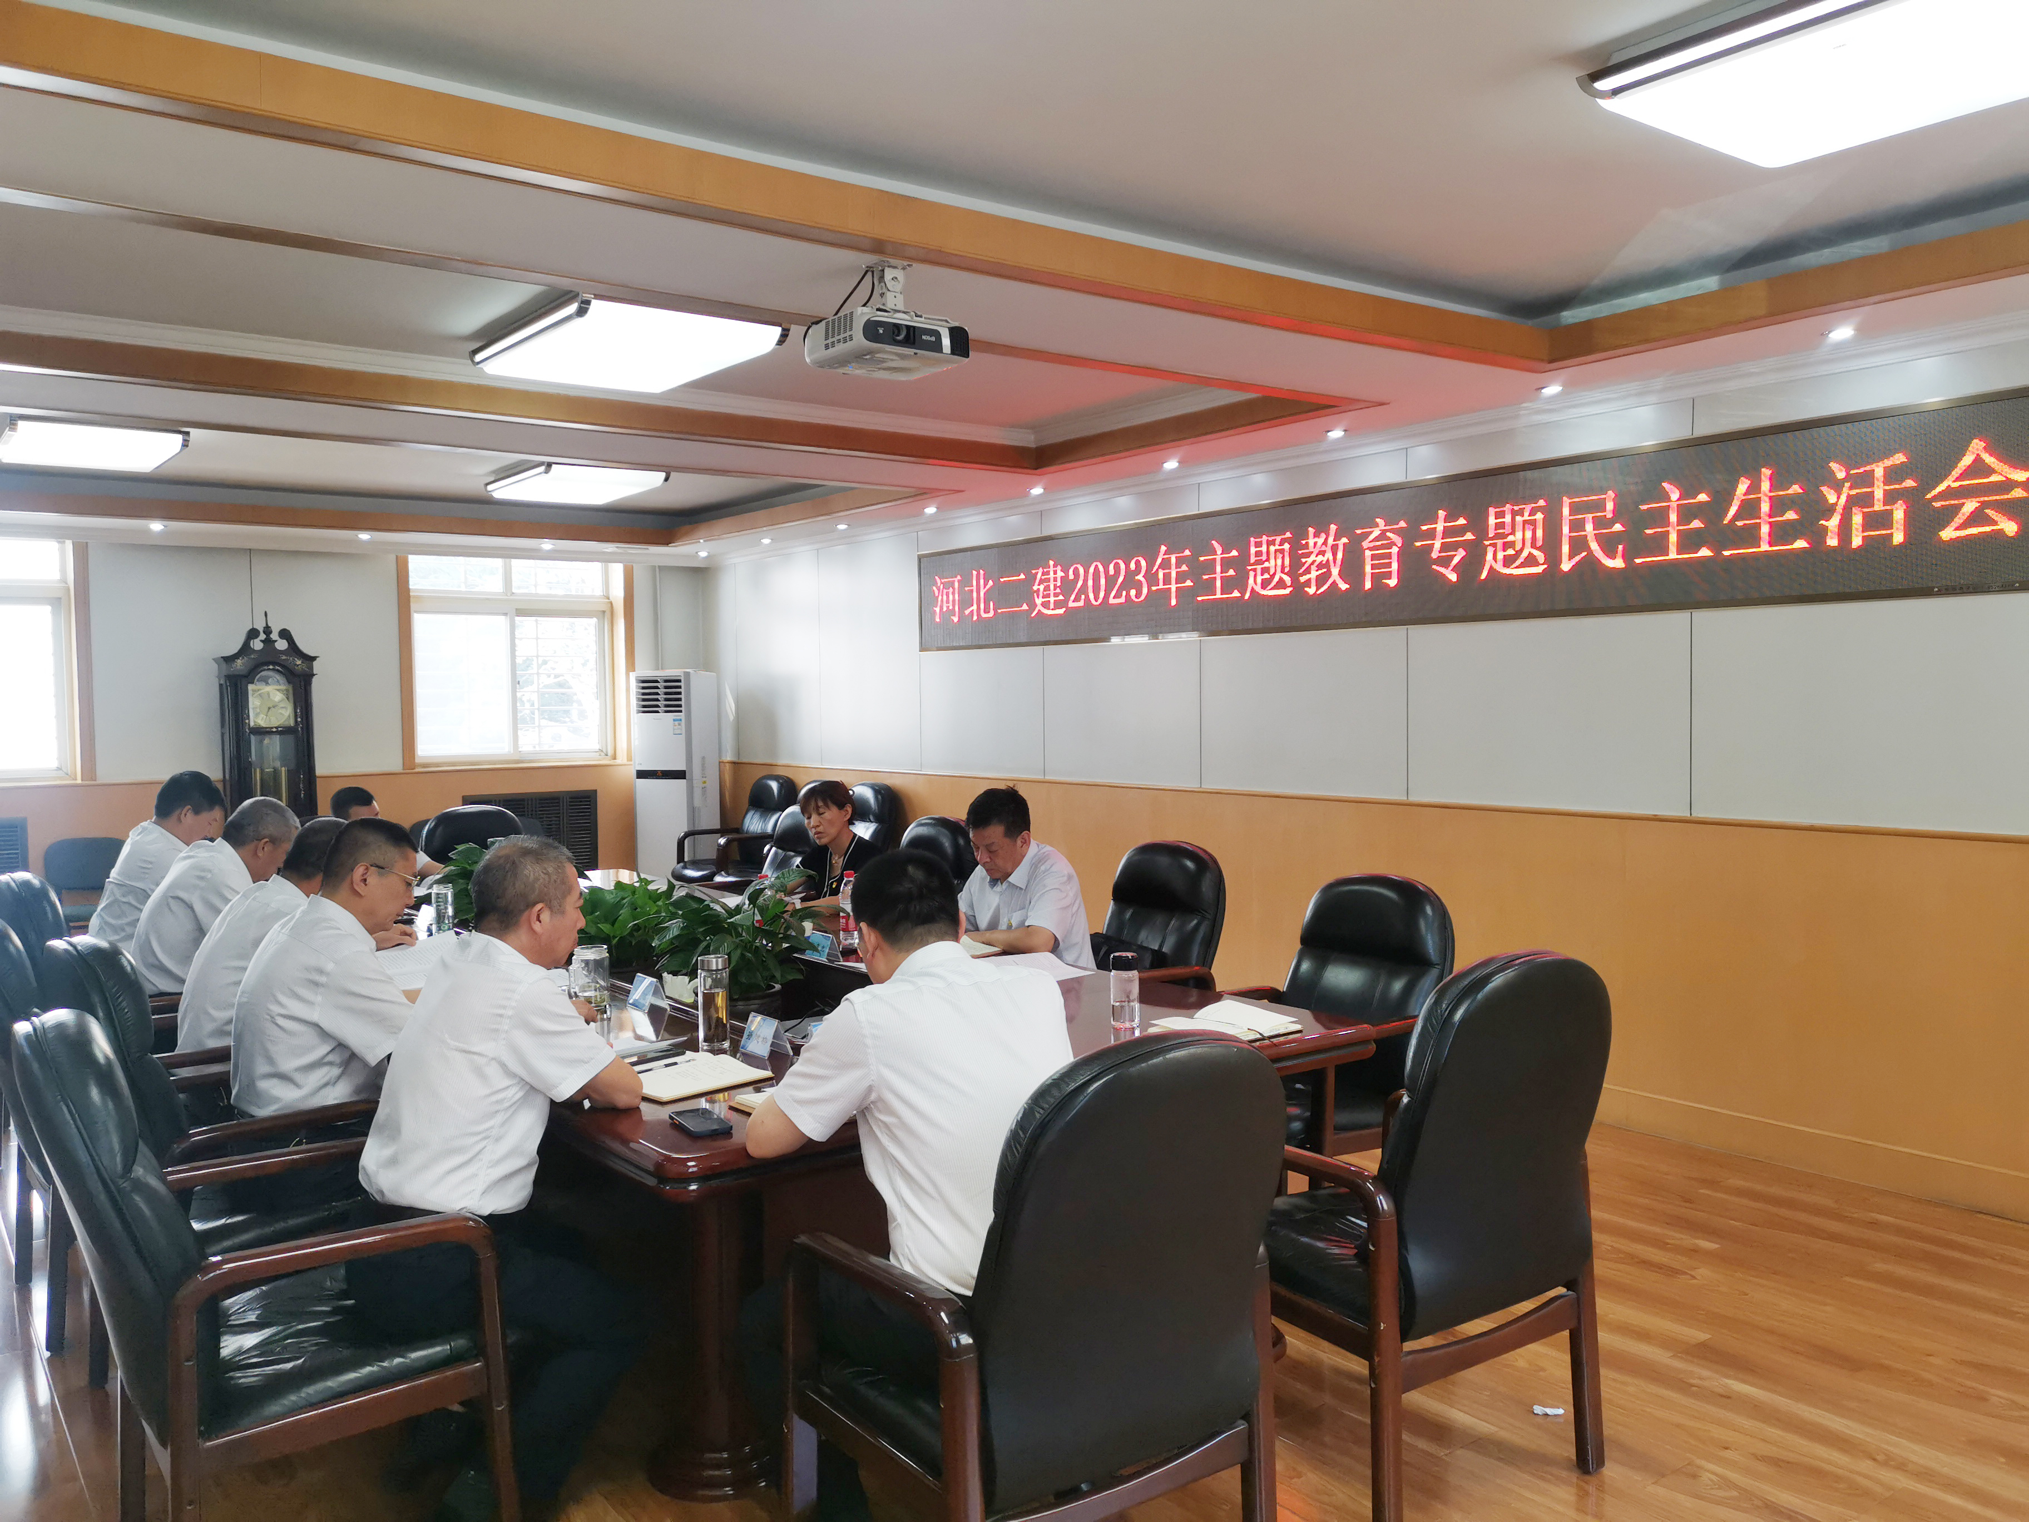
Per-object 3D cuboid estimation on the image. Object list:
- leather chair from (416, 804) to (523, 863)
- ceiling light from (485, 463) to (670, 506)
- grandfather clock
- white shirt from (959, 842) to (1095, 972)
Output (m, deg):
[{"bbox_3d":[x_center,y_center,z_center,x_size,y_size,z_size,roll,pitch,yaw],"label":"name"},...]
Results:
[{"bbox_3d":[-2.519,0.758,7.618,0.620,1.070,0.700,-2,3,-36],"label":"leather chair"},{"bbox_3d":[-2.449,-1.562,8.833,0.730,0.100,1.050,-2,3,-36],"label":"ceiling light"},{"bbox_3d":[-4.614,0.165,9.787,0.530,2.165,0.330,-2,3,-36],"label":"grandfather clock"},{"bbox_3d":[0.032,0.521,5.191,0.480,0.510,0.420,1,3,42],"label":"white shirt"}]

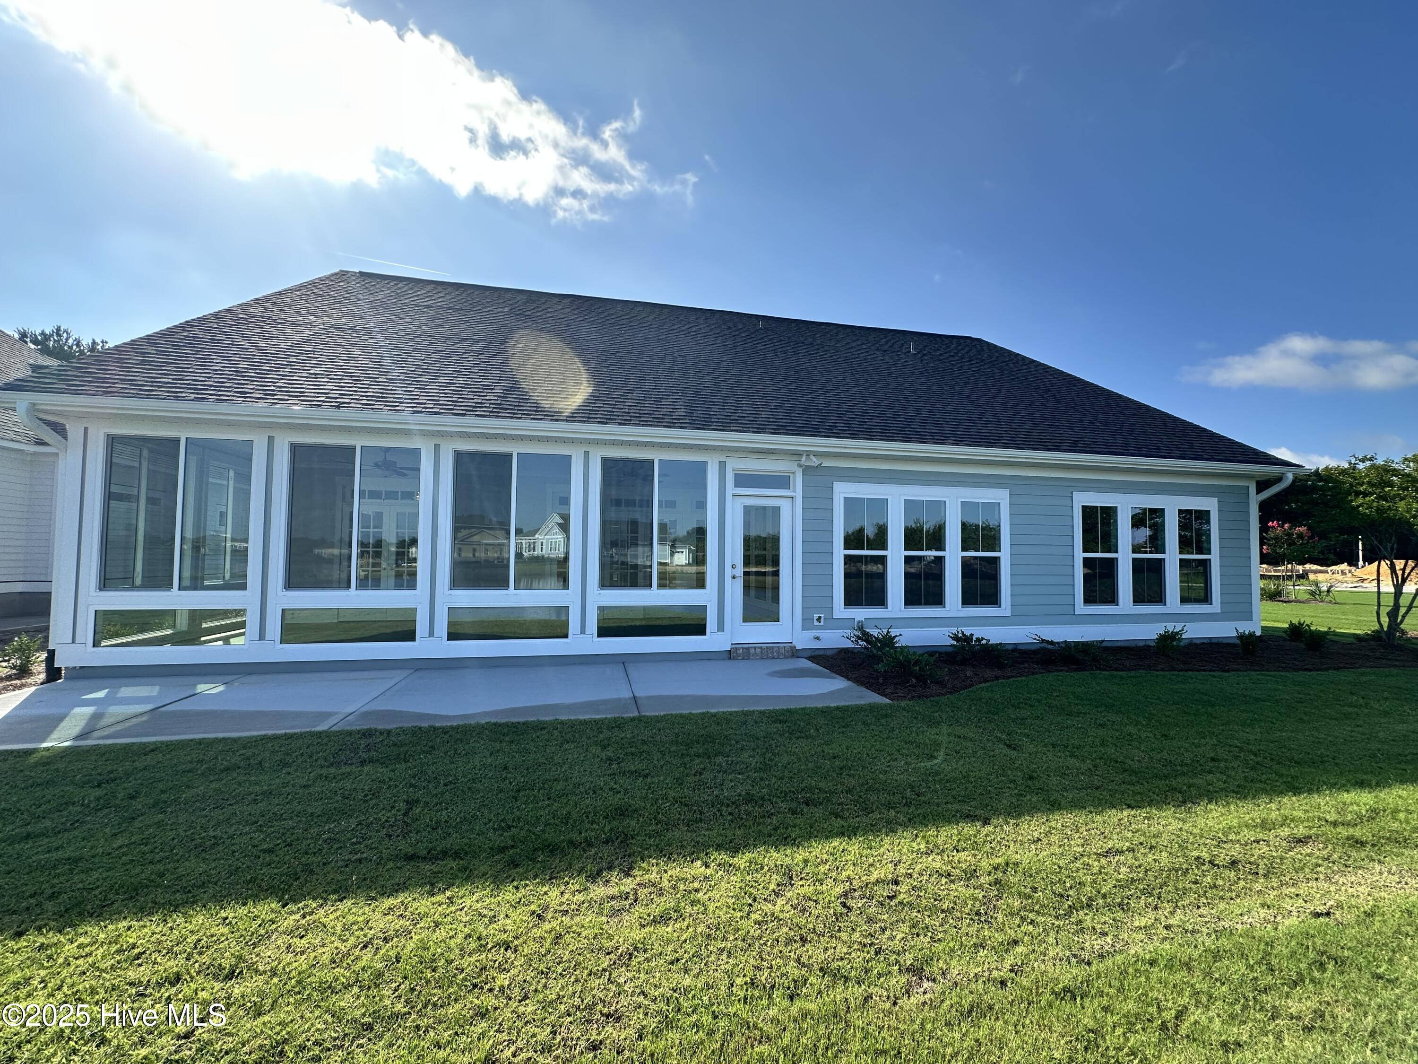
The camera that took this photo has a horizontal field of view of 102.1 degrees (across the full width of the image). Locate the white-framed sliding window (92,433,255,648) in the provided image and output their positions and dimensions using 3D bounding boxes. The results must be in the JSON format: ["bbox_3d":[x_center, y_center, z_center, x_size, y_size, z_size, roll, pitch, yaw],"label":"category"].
[{"bbox_3d":[-6.043,0.101,6.512,1.499,2.394,0.100,1,-3,-12],"label":"white-framed sliding window"}]

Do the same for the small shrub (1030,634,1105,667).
[{"bbox_3d":[4.962,1.561,7.918,0.850,0.420,0.700,1,-3,-12],"label":"small shrub"}]

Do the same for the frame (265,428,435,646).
[{"bbox_3d":[-4.272,0.136,6.902,1.652,2.394,0.100,1,-3,-12],"label":"frame"}]

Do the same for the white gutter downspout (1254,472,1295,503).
[{"bbox_3d":[9.670,-0.745,9.826,0.240,0.480,0.500,1,-3,-12],"label":"white gutter downspout"}]

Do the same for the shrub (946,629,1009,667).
[{"bbox_3d":[3.640,1.515,7.741,0.760,0.470,0.650,1,-3,-12],"label":"shrub"}]

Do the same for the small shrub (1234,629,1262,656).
[{"bbox_3d":[8.086,1.637,8.605,0.320,0.390,0.320,1,-3,-12],"label":"small shrub"}]

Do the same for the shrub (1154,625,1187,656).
[{"bbox_3d":[6.824,1.599,8.482,0.380,0.430,0.380,1,-3,-12],"label":"shrub"}]

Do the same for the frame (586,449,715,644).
[{"bbox_3d":[-0.735,0.205,7.680,1.522,2.394,0.100,1,-3,-12],"label":"frame"}]

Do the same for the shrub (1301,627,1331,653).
[{"bbox_3d":[9.462,1.670,8.939,0.350,0.370,0.350,1,-3,-12],"label":"shrub"}]

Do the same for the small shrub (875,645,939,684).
[{"bbox_3d":[2.337,1.501,6.705,0.700,0.400,0.650,1,-3,-12],"label":"small shrub"}]

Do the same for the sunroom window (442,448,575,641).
[{"bbox_3d":[-2.513,0.170,7.289,1.530,2.394,0.100,1,-3,-12],"label":"sunroom window"}]

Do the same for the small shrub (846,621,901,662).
[{"bbox_3d":[2.194,1.442,7.650,0.700,0.530,0.600,1,-3,-12],"label":"small shrub"}]

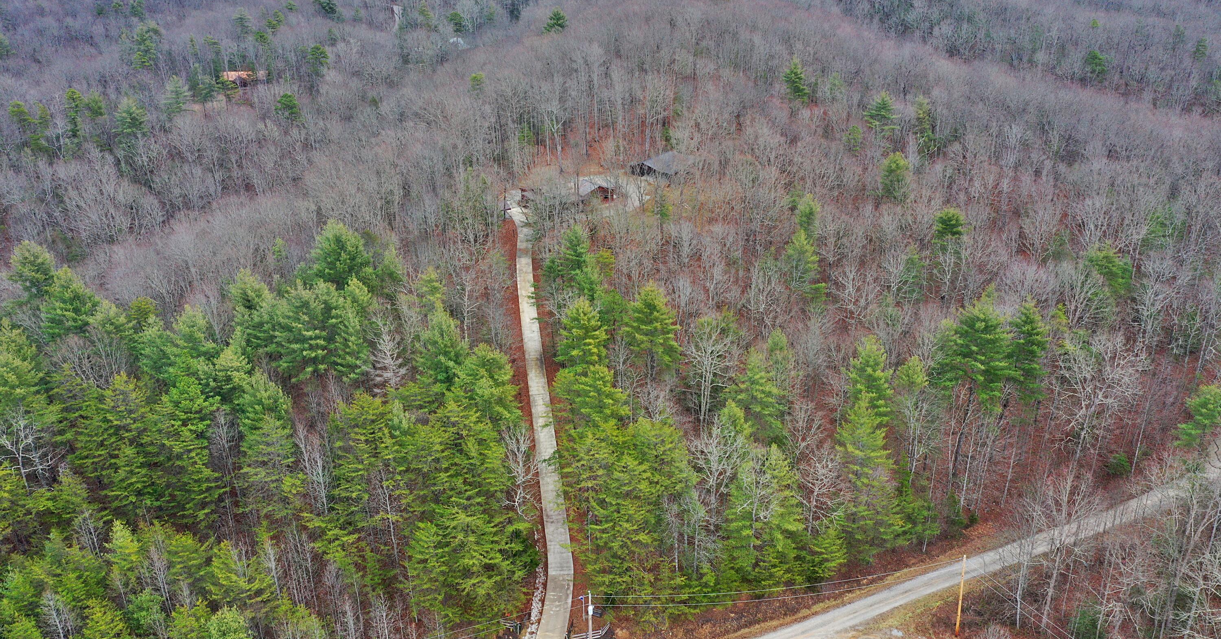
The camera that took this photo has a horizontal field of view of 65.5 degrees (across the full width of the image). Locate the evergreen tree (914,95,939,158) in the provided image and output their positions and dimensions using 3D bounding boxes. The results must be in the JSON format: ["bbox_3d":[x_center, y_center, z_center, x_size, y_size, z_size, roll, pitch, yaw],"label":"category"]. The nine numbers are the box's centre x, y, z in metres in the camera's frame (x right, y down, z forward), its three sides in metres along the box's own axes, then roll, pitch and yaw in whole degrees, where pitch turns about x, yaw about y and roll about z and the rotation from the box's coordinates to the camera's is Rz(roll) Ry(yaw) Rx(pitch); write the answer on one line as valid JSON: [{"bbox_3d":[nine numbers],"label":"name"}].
[{"bbox_3d":[96.040,-58.800,290.790,7.300,19.500,7.300,7,24,17],"label":"evergreen tree"}]

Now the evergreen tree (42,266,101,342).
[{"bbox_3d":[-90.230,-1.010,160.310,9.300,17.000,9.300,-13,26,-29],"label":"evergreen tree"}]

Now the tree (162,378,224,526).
[{"bbox_3d":[-53.070,17.540,121.440,7.000,23.000,7.000,-1,23,0],"label":"tree"}]

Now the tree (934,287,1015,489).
[{"bbox_3d":[46.320,8.980,120.500,8.800,28.500,8.800,-1,23,0],"label":"tree"}]

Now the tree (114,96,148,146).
[{"bbox_3d":[-165.310,-67.900,328.600,10.800,18.500,10.800,-11,25,-24],"label":"tree"}]

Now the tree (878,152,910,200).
[{"bbox_3d":[74.430,-37.240,249.720,8.000,14.000,8.000,7,24,16],"label":"tree"}]

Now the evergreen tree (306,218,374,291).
[{"bbox_3d":[-46.860,-7.880,164.230,11.220,19.320,10.880,-1,23,0],"label":"evergreen tree"}]

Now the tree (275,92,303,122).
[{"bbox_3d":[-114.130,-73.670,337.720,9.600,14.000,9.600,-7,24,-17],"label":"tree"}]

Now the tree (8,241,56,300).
[{"bbox_3d":[-101.000,-5.000,168.670,8.000,19.000,8.000,-1,23,0],"label":"tree"}]

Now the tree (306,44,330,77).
[{"bbox_3d":[-120.630,-102.870,391.100,9.820,19.970,9.530,-1,23,0],"label":"tree"}]

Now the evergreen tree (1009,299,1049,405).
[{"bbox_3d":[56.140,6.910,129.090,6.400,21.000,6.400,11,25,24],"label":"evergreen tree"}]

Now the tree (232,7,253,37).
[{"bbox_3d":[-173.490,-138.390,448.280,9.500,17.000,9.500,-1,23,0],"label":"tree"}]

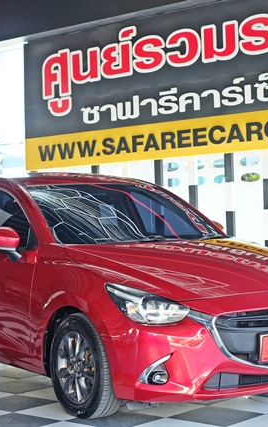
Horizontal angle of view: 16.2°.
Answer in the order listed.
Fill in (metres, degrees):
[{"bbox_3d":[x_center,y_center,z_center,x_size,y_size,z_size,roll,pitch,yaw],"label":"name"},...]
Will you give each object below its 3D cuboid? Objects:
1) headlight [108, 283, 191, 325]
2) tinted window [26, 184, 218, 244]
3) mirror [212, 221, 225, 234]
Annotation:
[{"bbox_3d":[0.063,0.491,5.037,0.280,0.220,0.460,-1,0,-35],"label":"headlight"},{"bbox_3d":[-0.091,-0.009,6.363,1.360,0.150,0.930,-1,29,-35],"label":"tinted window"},{"bbox_3d":[0.605,0.142,6.910,0.245,0.205,0.155,-1,0,-35],"label":"mirror"}]

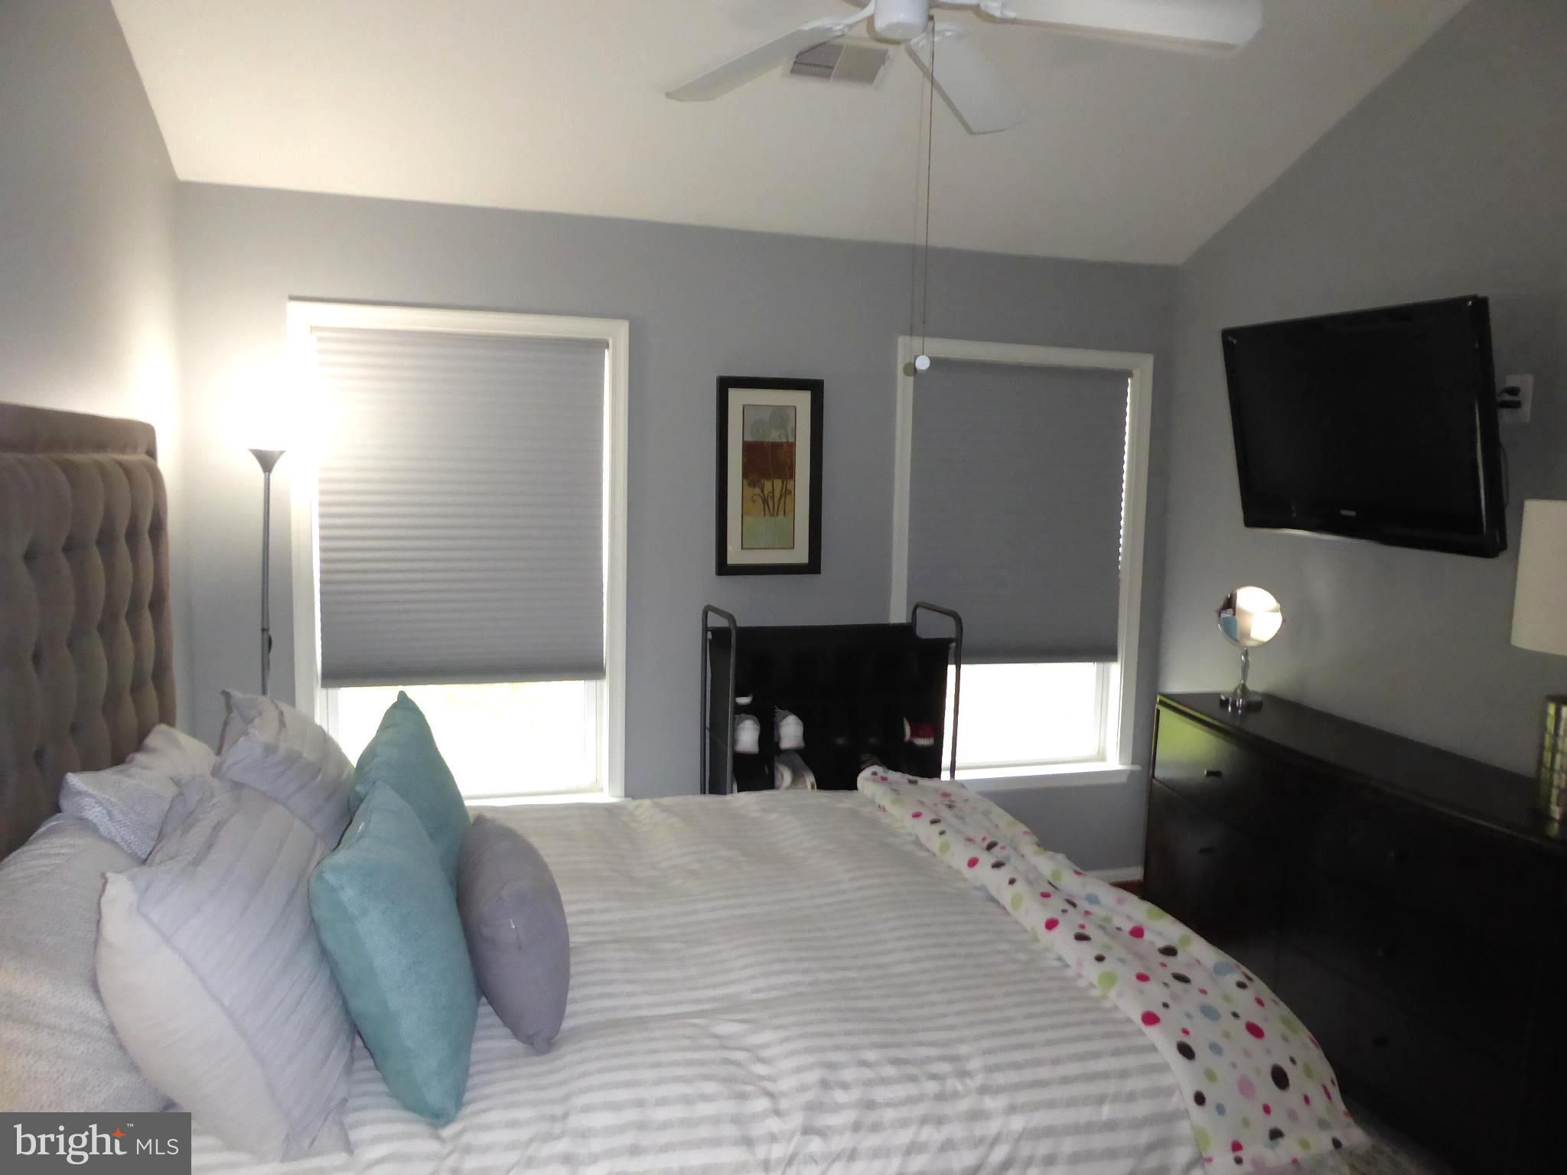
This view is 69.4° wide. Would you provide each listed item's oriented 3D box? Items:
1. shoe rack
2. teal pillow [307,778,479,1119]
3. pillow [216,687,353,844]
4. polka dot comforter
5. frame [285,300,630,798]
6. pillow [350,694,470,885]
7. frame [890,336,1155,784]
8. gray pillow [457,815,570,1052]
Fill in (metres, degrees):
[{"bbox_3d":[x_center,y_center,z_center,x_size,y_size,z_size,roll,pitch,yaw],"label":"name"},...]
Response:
[{"bbox_3d":[0.147,0.647,3.872,0.785,1.161,0.370,-1,6,-19],"label":"shoe rack"},{"bbox_3d":[-0.603,0.557,1.791,0.180,0.430,0.430,-22,8,-8],"label":"teal pillow"},{"bbox_3d":[-1.059,0.469,2.410,0.220,0.470,0.560,-35,18,-13],"label":"pillow"},{"bbox_3d":[0.580,0.767,2.633,0.450,0.290,1.700,0,6,-16],"label":"polka dot comforter"},{"bbox_3d":[-1.046,-0.056,3.739,1.060,1.670,0.090,0,6,-16],"label":"frame"},{"bbox_3d":[-0.721,0.488,2.218,0.170,0.425,0.430,-18,15,-3],"label":"pillow"},{"bbox_3d":[0.903,-0.067,4.285,1.060,1.670,0.090,0,6,-16],"label":"frame"},{"bbox_3d":[-0.482,0.596,2.008,0.170,0.300,0.420,-14,9,-18],"label":"gray pillow"}]

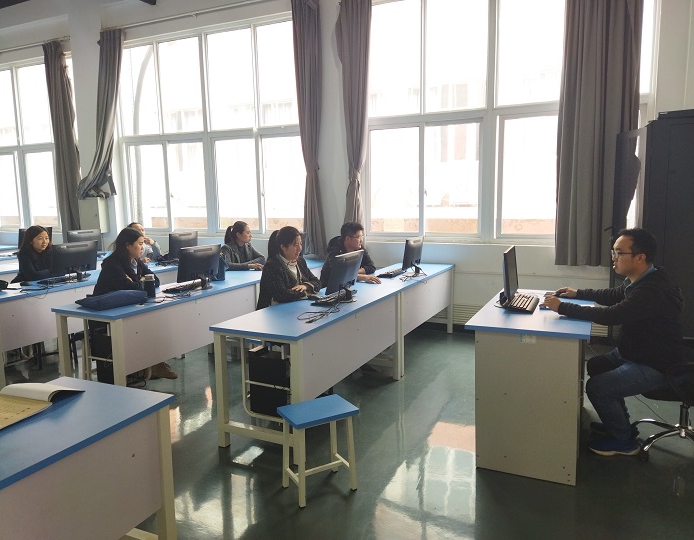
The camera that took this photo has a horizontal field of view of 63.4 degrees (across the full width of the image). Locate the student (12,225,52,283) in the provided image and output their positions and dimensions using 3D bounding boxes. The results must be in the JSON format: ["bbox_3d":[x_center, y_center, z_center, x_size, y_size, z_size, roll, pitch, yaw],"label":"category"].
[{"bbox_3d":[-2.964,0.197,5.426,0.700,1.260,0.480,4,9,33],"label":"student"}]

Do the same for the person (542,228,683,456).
[{"bbox_3d":[1.545,0.374,3.292,0.740,1.260,0.580,2,9,26],"label":"person"}]

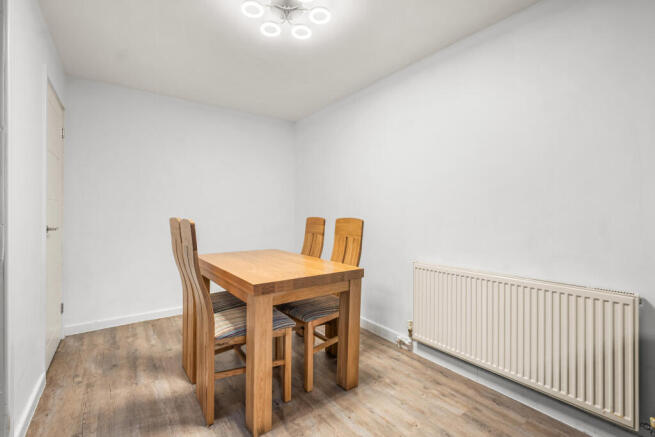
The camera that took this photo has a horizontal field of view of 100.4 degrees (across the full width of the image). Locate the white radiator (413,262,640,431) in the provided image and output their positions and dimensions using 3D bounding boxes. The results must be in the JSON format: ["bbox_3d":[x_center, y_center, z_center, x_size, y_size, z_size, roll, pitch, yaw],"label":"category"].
[{"bbox_3d":[1.059,0.643,1.690,0.100,0.586,1.143,0,1,-38],"label":"white radiator"}]

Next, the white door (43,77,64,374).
[{"bbox_3d":[-2.135,0.054,2.118,0.050,2.022,0.670,0,1,-38],"label":"white door"}]

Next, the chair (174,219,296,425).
[{"bbox_3d":[-0.554,0.547,1.659,0.572,1.090,0.444,0,1,-38],"label":"chair"}]

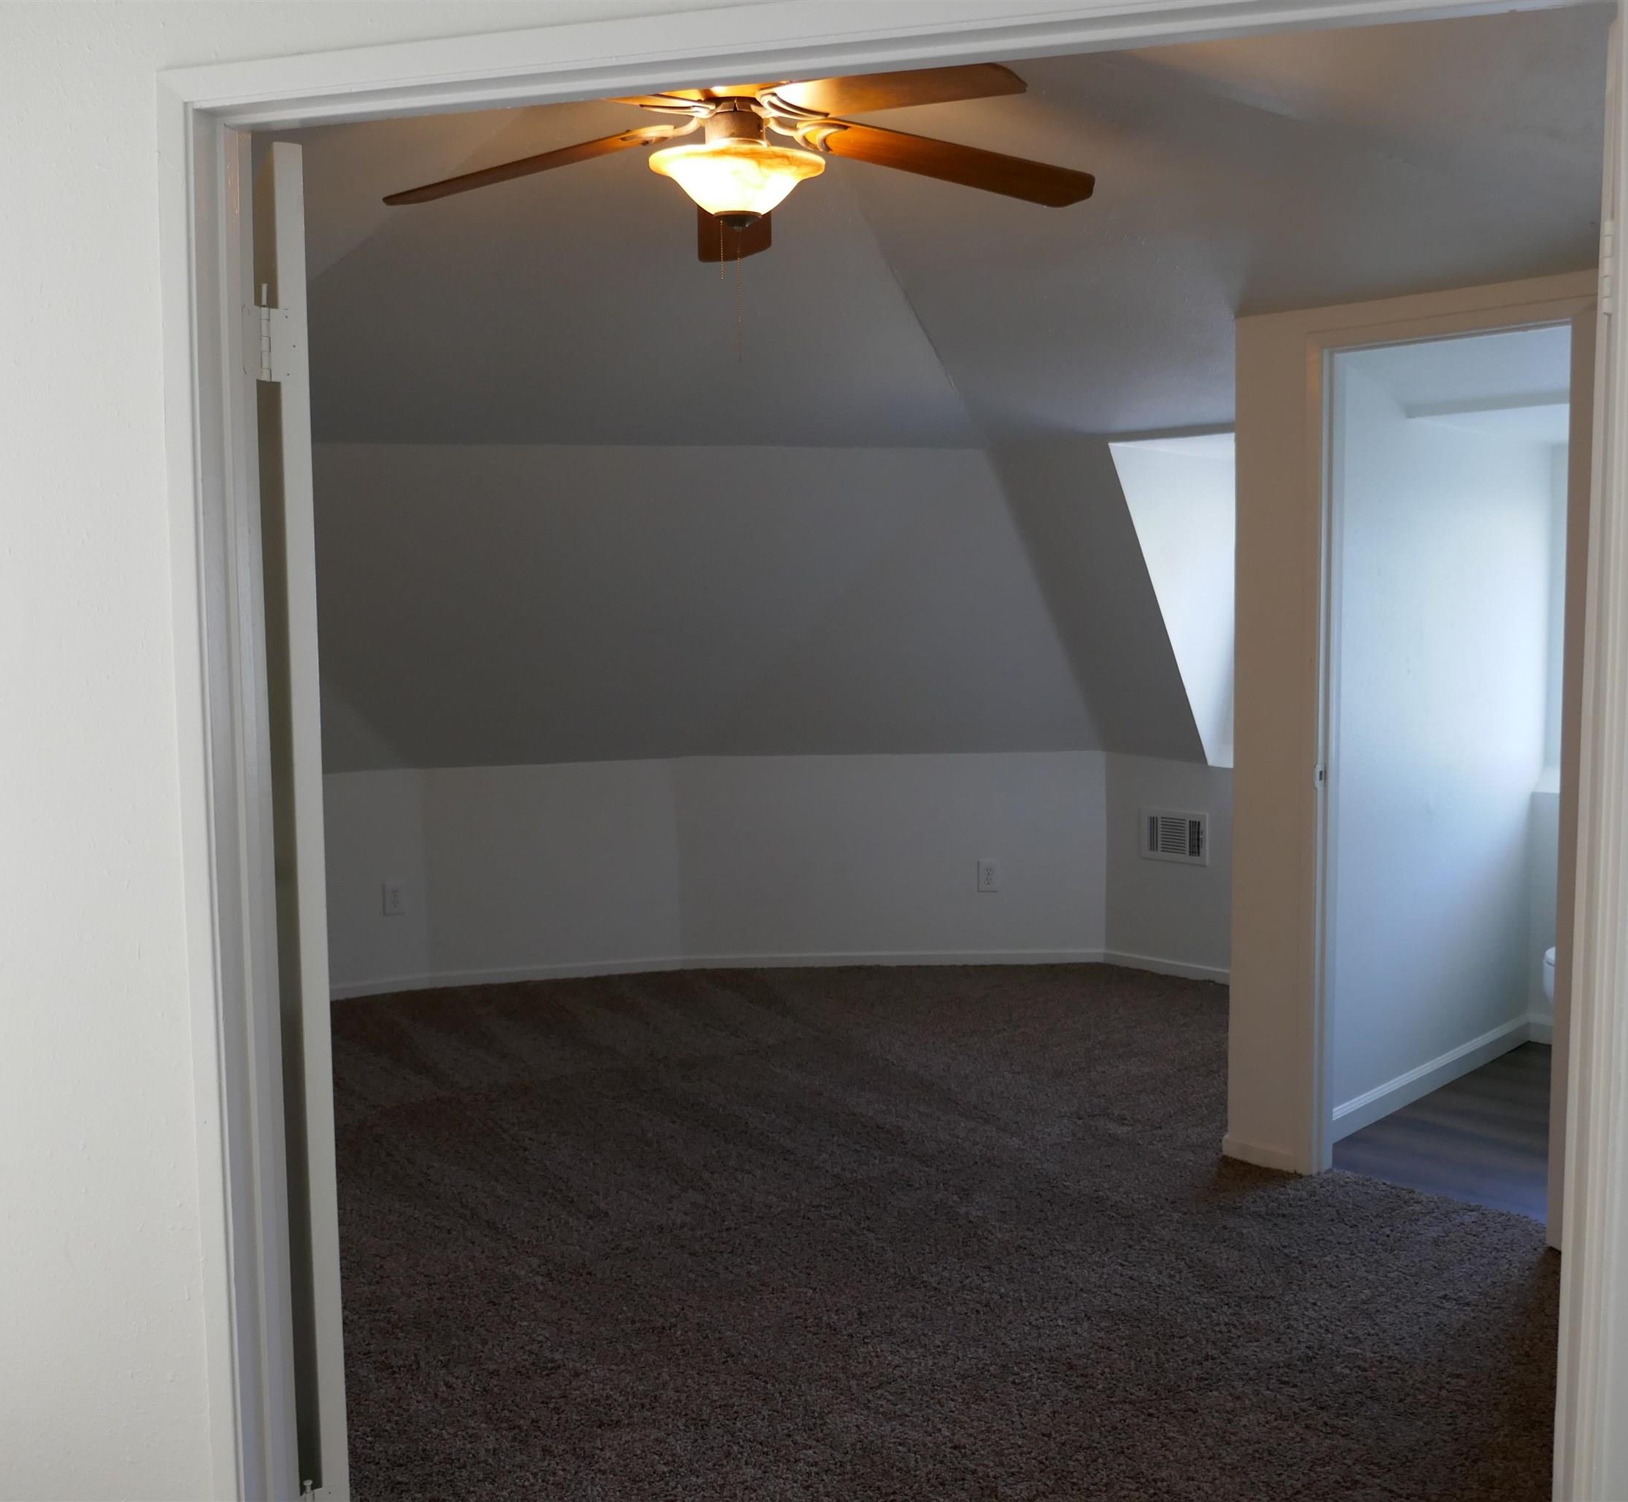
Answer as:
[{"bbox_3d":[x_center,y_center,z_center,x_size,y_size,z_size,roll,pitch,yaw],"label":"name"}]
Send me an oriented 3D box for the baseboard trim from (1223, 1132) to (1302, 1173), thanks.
[{"bbox_3d":[1.165,1.053,4.056,0.226,0.060,0.016,5,7,45],"label":"baseboard trim"}]

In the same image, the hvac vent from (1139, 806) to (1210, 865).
[{"bbox_3d":[1.400,0.336,6.110,0.025,0.205,0.300,-6,7,-45],"label":"hvac vent"}]

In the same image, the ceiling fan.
[{"bbox_3d":[-0.126,-1.098,2.647,1.280,0.435,1.260,0,5,0],"label":"ceiling fan"}]

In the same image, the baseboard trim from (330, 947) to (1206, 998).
[{"bbox_3d":[-0.122,0.872,6.143,3.416,0.060,0.434,-1,5,-2],"label":"baseboard trim"}]

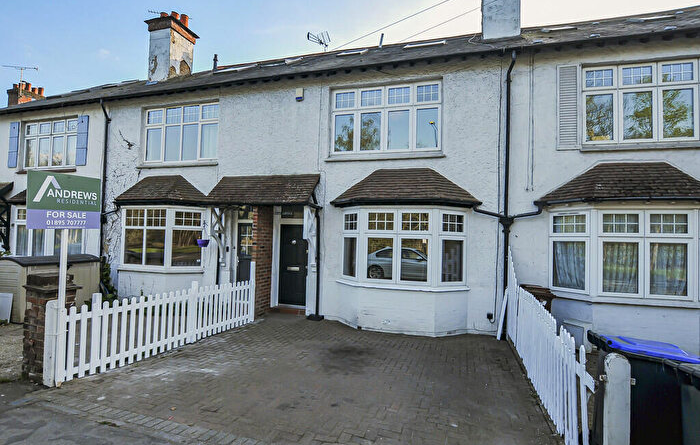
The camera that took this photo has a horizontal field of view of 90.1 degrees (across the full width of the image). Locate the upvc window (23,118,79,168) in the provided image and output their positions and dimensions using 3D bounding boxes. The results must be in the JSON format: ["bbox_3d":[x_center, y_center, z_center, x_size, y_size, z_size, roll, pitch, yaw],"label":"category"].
[{"bbox_3d":[-9.545,-2.519,11.157,2.440,1.486,0.100,1,-1,18],"label":"upvc window"}]

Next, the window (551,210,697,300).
[{"bbox_3d":[4.970,0.551,6.081,2.620,1.500,0.520,1,-1,18],"label":"window"}]

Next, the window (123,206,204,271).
[{"bbox_3d":[-5.181,0.375,9.298,2.660,1.520,0.520,1,-1,18],"label":"window"}]

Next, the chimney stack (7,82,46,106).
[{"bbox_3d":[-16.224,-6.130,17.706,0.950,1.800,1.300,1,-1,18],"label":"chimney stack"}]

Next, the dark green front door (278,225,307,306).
[{"bbox_3d":[-1.375,1.064,8.639,0.780,1.985,0.060,1,-1,18],"label":"dark green front door"}]

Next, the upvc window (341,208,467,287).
[{"bbox_3d":[1.062,0.491,7.319,2.660,1.510,0.520,1,-1,18],"label":"upvc window"}]

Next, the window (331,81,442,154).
[{"bbox_3d":[0.785,-2.319,7.883,2.485,1.486,0.100,1,-1,18],"label":"window"}]

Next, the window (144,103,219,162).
[{"bbox_3d":[-4.649,-2.424,9.605,2.521,1.486,0.100,1,-1,18],"label":"window"}]

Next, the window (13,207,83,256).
[{"bbox_3d":[-9.251,0.291,10.588,2.640,1.510,0.520,1,-1,18],"label":"window"}]

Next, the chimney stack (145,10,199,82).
[{"bbox_3d":[-6.302,-6.187,12.444,1.160,2.800,1.250,1,-1,18],"label":"chimney stack"}]

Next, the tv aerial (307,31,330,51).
[{"bbox_3d":[-1.019,-5.890,11.315,0.750,0.420,0.420,3,-2,-41],"label":"tv aerial"}]

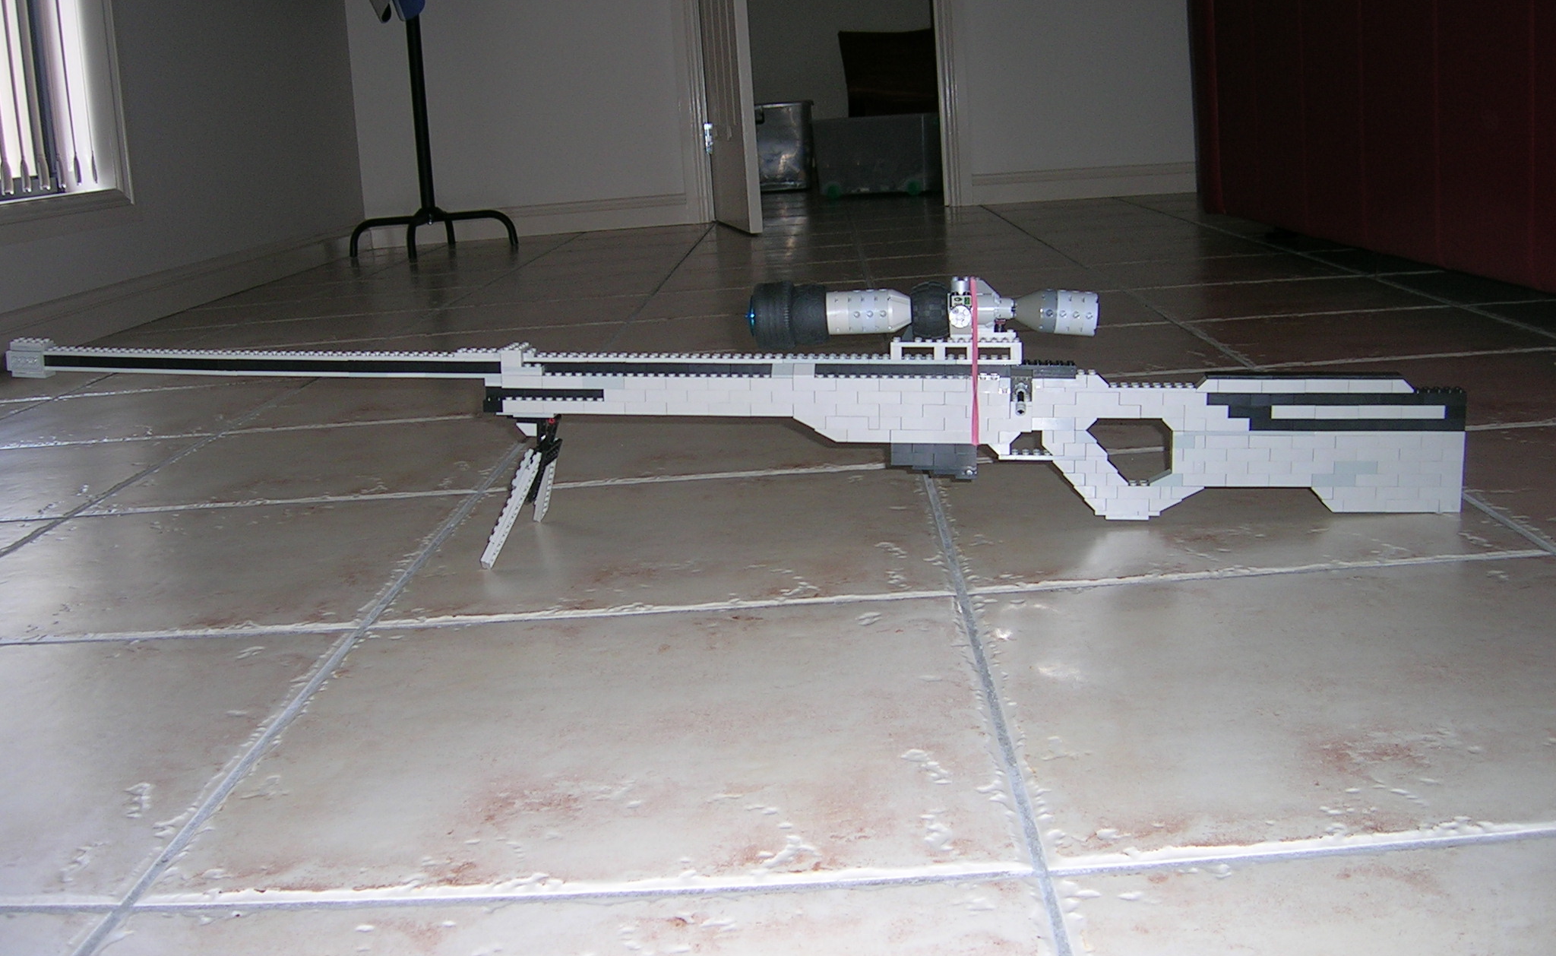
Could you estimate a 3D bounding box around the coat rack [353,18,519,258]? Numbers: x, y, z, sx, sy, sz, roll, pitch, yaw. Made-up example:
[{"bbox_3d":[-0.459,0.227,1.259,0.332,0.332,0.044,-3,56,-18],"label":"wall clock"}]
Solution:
[{"bbox_3d":[-1.044,-1.496,4.316,0.500,1.720,0.500,-4,13,2],"label":"coat rack"}]

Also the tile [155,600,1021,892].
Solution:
[{"bbox_3d":[-0.083,0.137,0.844,0.395,0.010,0.390,-4,13,2],"label":"tile"}]

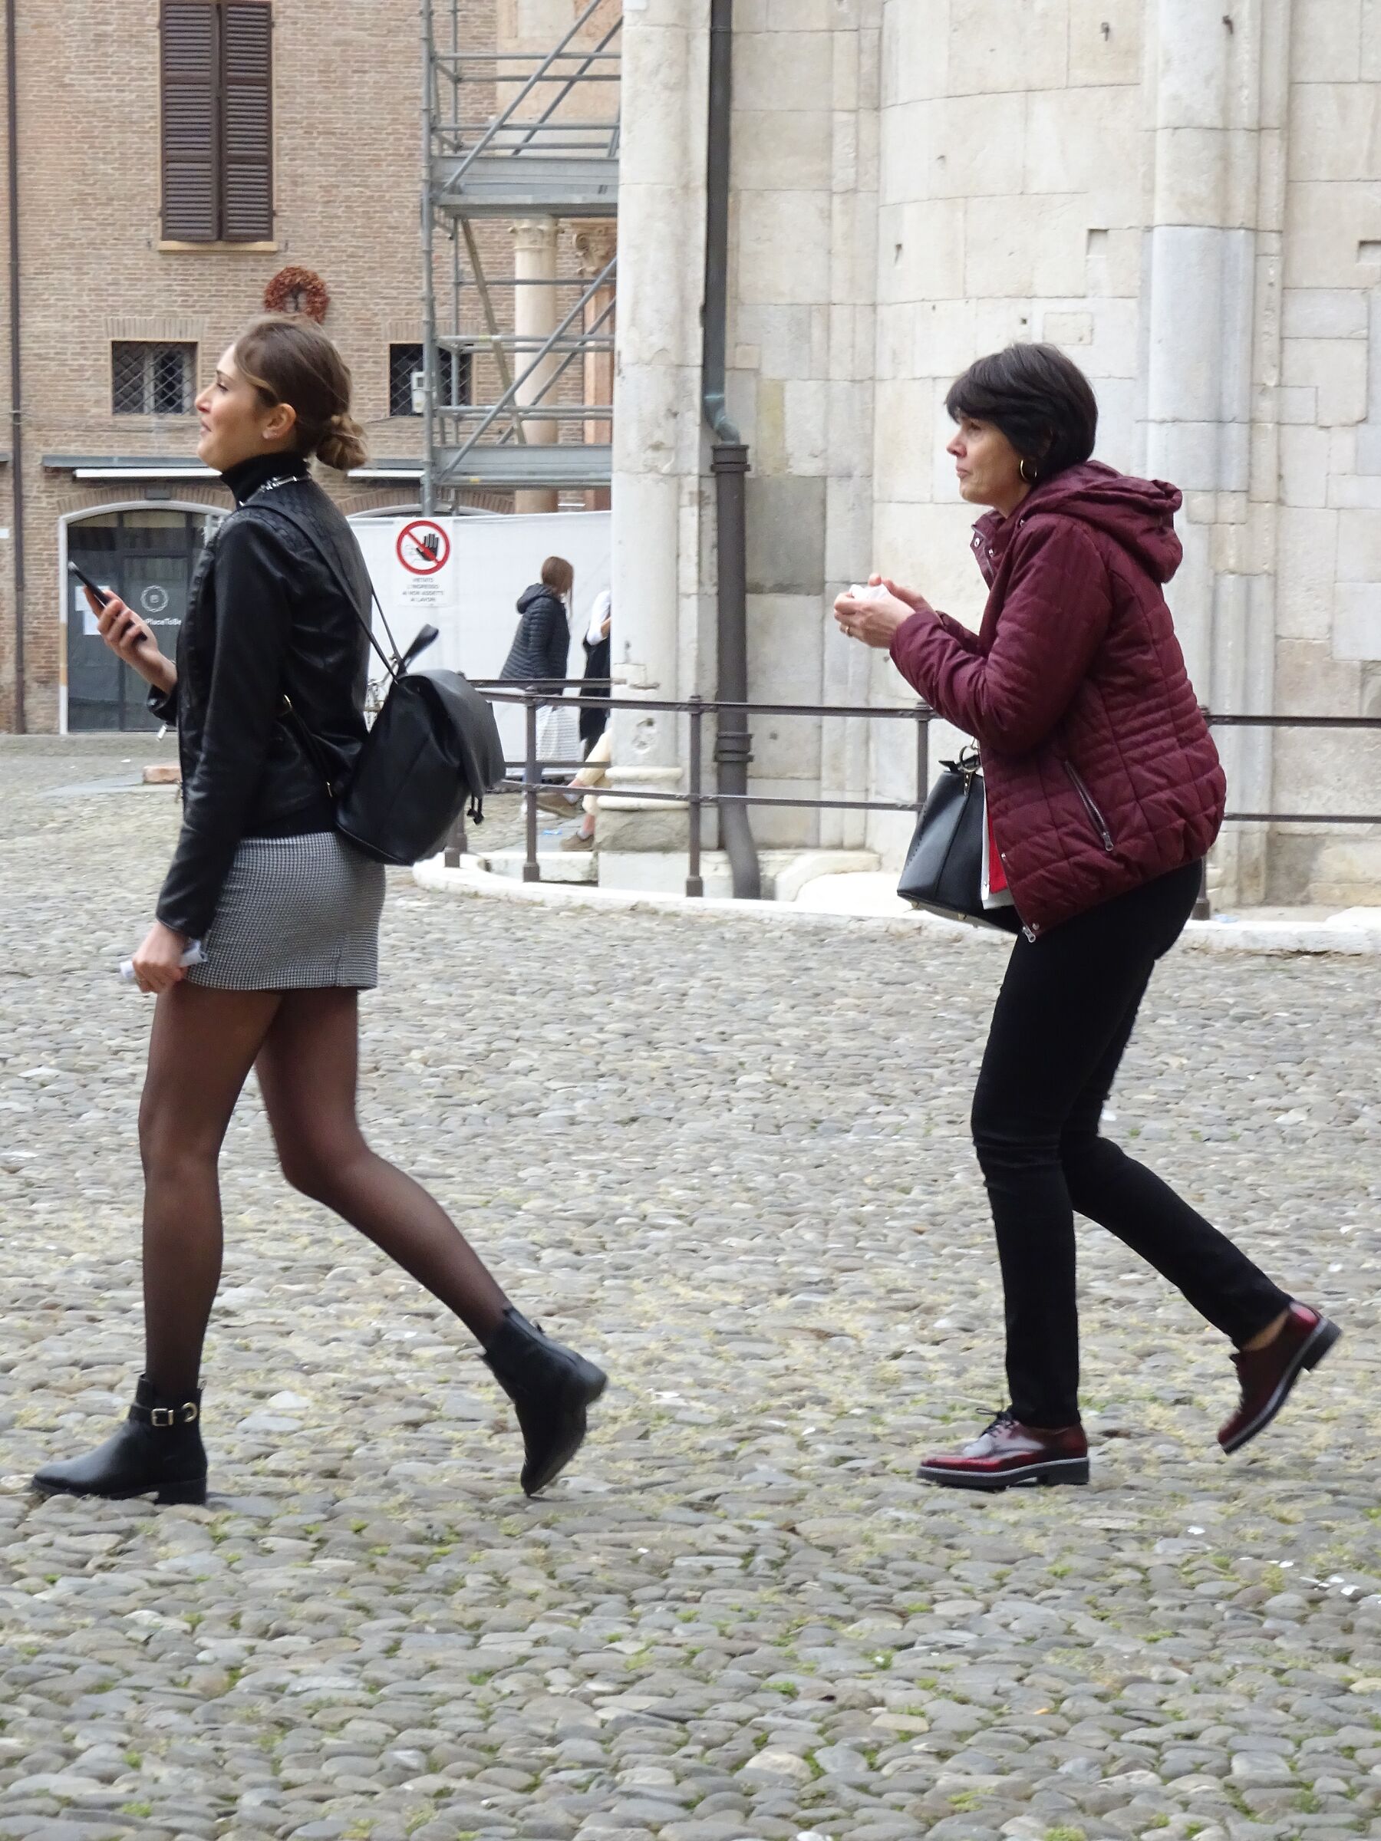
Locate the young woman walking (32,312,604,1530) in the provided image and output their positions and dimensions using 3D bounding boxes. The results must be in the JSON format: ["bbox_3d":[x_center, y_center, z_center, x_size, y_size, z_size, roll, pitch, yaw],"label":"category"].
[{"bbox_3d":[-0.518,-0.015,7.600,0.790,1.665,0.490,1,3,15],"label":"young woman walking"}]

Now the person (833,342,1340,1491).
[{"bbox_3d":[0.561,-0.006,7.680,0.710,1.625,0.520,1,3,10],"label":"person"}]

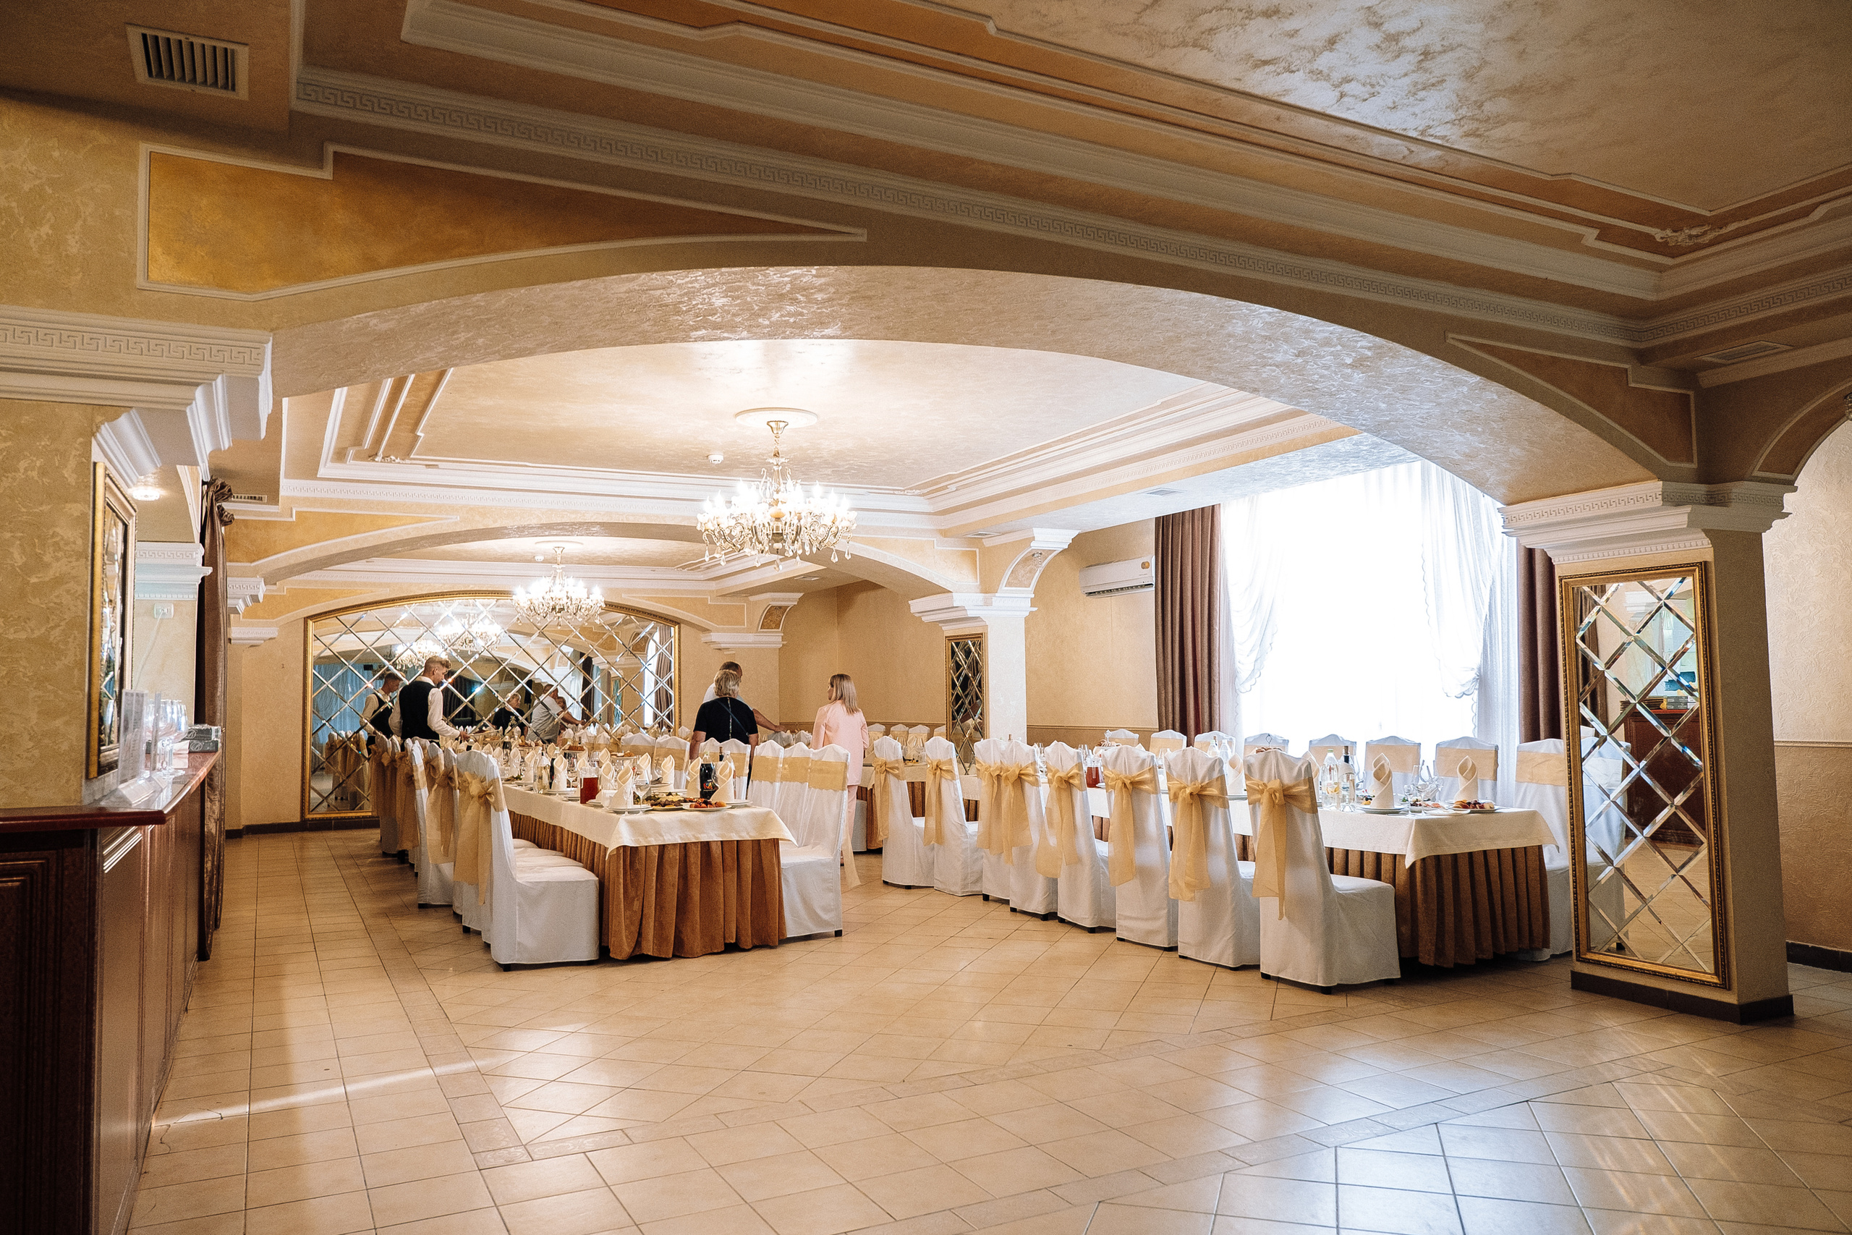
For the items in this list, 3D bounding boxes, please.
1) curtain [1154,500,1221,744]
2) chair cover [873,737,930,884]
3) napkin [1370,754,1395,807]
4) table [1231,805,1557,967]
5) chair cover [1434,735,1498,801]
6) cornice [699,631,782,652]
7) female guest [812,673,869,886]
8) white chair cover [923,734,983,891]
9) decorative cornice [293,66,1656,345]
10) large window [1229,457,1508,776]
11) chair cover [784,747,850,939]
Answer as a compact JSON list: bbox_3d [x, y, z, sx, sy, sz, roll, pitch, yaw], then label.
[{"bbox_3d":[2.192,0.548,10.264,0.147,2.964,0.801,2,-5,-28],"label":"curtain"},{"bbox_3d":[-0.045,1.446,9.385,0.574,1.095,0.434,3,-5,-39],"label":"chair cover"},{"bbox_3d":[2.446,0.878,6.630,0.134,0.280,0.120,-1,-4,9],"label":"napkin"},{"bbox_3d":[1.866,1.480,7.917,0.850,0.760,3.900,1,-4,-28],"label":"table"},{"bbox_3d":[3.147,1.280,7.525,0.574,1.095,0.434,2,-5,-28],"label":"chair cover"},{"bbox_3d":[-2.364,0.323,15.710,1.000,0.250,0.600,1,-4,-28],"label":"cornice"},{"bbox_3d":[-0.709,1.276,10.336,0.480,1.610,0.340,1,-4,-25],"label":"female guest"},{"bbox_3d":[0.322,1.397,8.820,0.570,1.080,0.460,1,-4,-28],"label":"white chair cover"},{"bbox_3d":[0.742,-1.221,4.029,5.006,0.100,0.080,1,-5,-25],"label":"decorative cornice"},{"bbox_3d":[3.000,0.431,8.748,0.174,2.964,2.643,2,-5,-28],"label":"large window"},{"bbox_3d":[-0.787,1.337,7.415,0.530,1.130,0.420,1,-4,-27],"label":"chair cover"}]

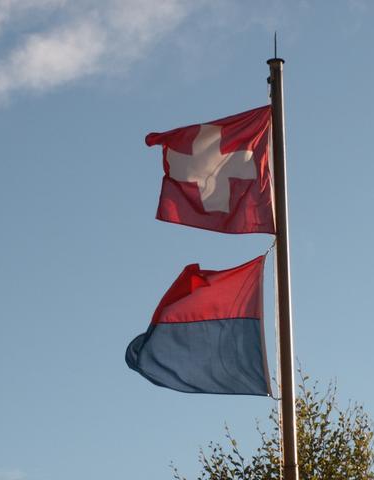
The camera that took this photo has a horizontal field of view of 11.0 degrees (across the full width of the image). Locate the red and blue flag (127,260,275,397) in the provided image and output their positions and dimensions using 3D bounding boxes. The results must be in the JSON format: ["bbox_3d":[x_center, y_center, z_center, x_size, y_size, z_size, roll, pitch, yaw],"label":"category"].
[{"bbox_3d":[0.089,0.667,14.980,1.100,1.080,0.300,0,-18,-5],"label":"red and blue flag"}]

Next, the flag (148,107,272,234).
[{"bbox_3d":[0.186,-0.549,15.350,1.010,1.070,0.250,2,-18,-10],"label":"flag"}]

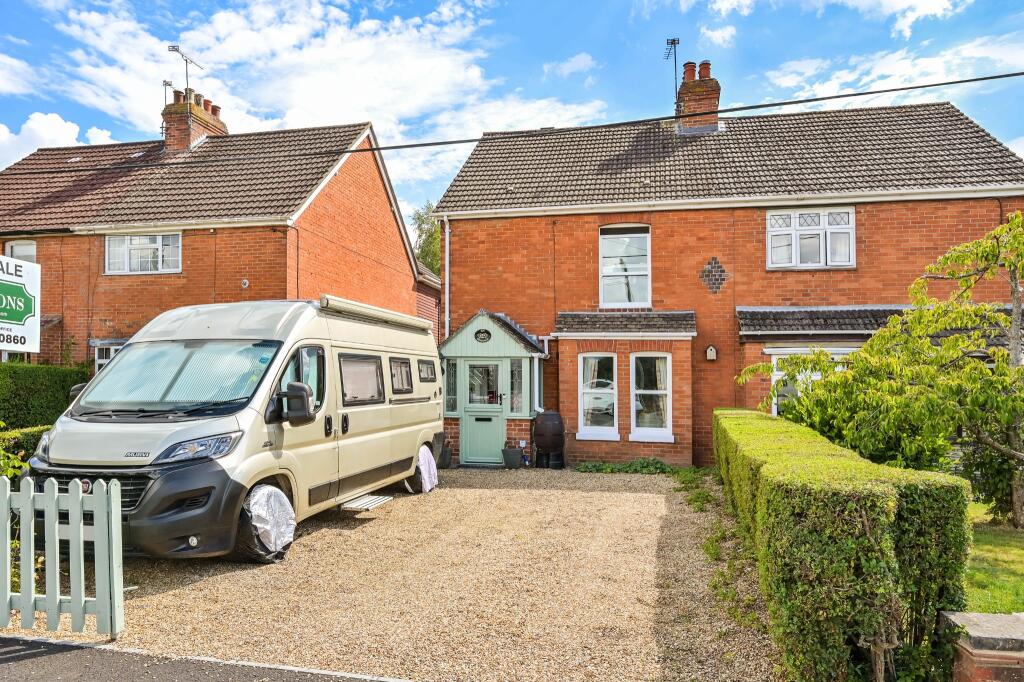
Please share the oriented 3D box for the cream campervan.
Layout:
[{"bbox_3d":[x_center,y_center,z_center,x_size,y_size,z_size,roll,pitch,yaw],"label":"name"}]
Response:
[{"bbox_3d":[-2.670,0.834,7.760,2.200,2.580,5.950,0,-4,12],"label":"cream campervan"}]

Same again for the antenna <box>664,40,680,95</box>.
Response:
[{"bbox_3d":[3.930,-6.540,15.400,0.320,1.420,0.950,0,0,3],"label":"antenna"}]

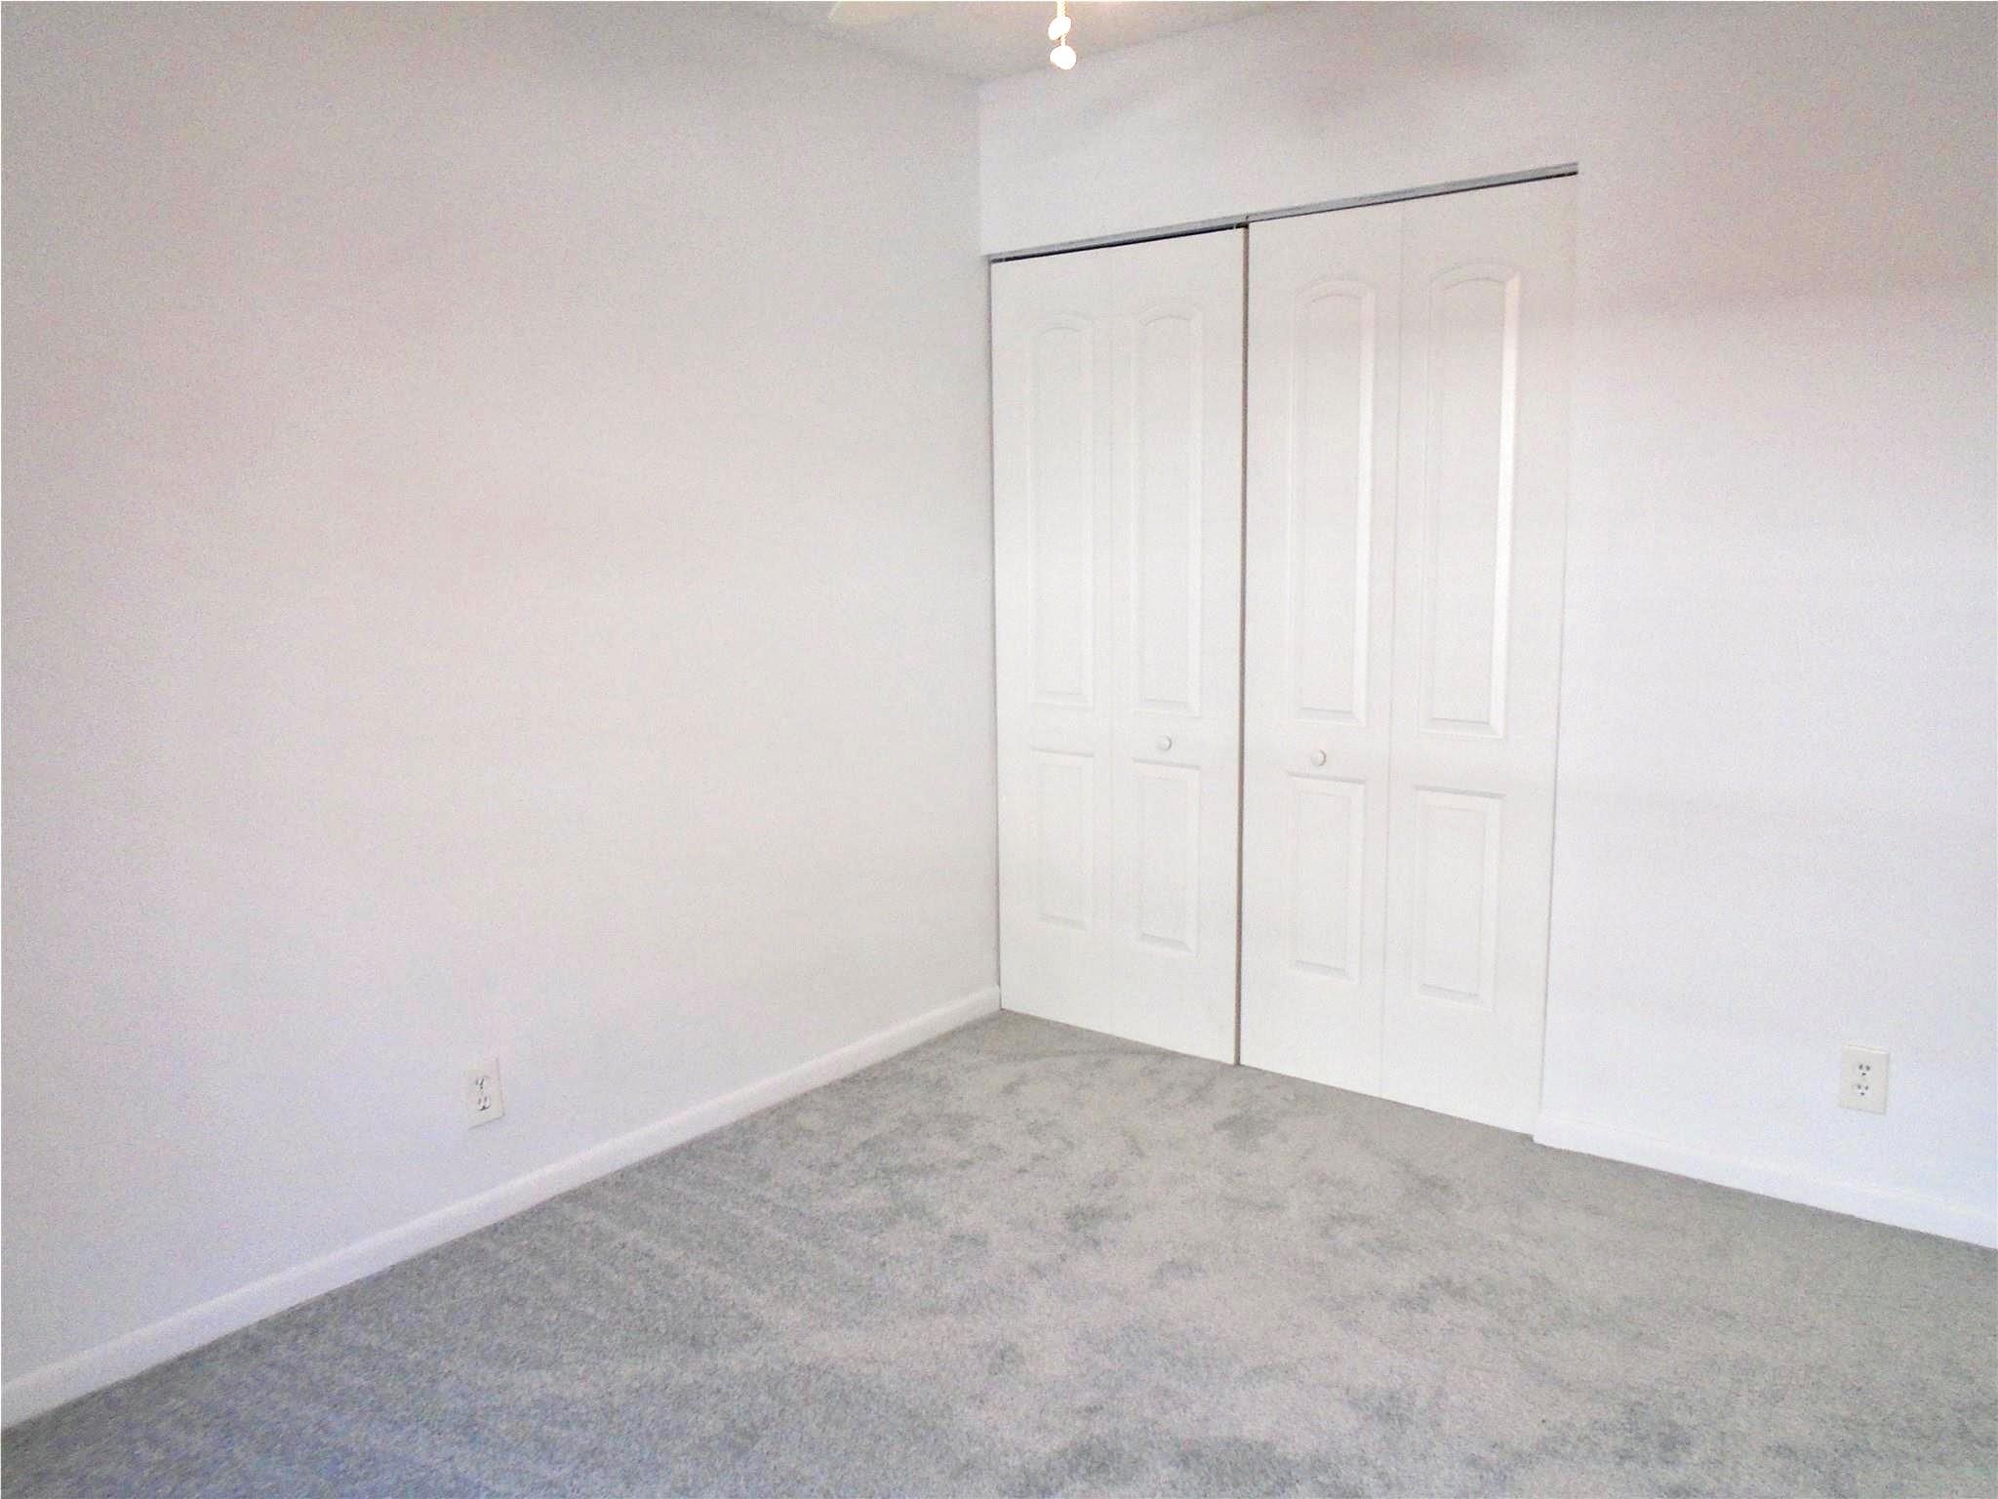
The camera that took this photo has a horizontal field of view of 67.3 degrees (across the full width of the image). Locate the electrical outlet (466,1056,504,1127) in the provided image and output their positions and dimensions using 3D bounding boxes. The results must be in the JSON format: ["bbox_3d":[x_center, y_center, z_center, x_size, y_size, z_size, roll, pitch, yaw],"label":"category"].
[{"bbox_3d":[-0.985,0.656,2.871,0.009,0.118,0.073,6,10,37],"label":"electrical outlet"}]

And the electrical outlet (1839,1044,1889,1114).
[{"bbox_3d":[1.631,0.622,2.829,0.073,0.118,0.009,6,10,37],"label":"electrical outlet"}]

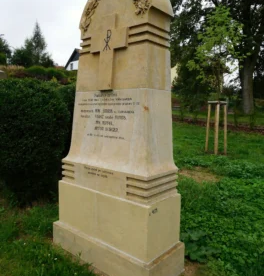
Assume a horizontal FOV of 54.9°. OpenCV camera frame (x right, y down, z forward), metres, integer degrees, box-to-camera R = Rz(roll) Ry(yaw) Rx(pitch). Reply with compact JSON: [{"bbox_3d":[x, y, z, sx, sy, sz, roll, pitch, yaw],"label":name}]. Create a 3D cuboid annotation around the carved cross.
[{"bbox_3d":[-0.220,-0.817,2.434,0.480,0.700,0.055,5,7,40],"label":"carved cross"}]

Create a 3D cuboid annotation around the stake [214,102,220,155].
[{"bbox_3d":[3.053,-0.324,9.063,0.080,1.845,0.080,3,6,18],"label":"stake"}]

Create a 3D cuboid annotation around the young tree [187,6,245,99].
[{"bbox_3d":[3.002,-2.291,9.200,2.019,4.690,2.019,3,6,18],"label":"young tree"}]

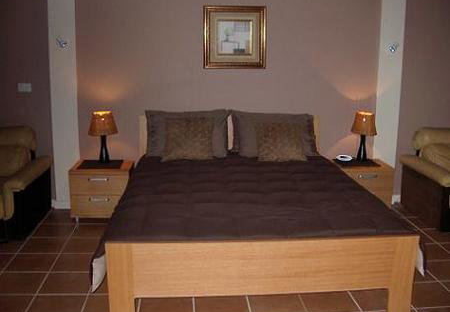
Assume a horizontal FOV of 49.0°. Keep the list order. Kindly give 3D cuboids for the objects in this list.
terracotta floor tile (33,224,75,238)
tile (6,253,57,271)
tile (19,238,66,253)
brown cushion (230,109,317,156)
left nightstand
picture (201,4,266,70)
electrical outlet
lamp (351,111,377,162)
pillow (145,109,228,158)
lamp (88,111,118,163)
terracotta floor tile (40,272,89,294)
[{"bbox_3d":[-1.415,0.629,4.126,0.325,0.010,0.325,0,12,-5],"label":"terracotta floor tile"},{"bbox_3d":[-1.332,0.740,3.421,0.320,0.010,0.320,0,12,-5],"label":"tile"},{"bbox_3d":[-1.365,0.678,3.738,0.320,0.010,0.320,0,12,-5],"label":"tile"},{"bbox_3d":[0.449,-0.185,4.440,0.720,0.450,0.170,0,-5,-5],"label":"brown cushion"},{"bbox_3d":[-1.084,0.319,4.446,0.515,0.487,0.450,0,12,-5],"label":"left nightstand"},{"bbox_3d":[0.093,-1.059,4.417,0.572,0.572,0.035,0,12,-5],"label":"picture"},{"bbox_3d":[-1.833,-0.624,4.532,0.120,0.080,0.012,0,12,-5],"label":"electrical outlet"},{"bbox_3d":[1.286,-0.181,4.579,0.250,0.470,0.250,0,12,-5],"label":"lamp"},{"bbox_3d":[-0.331,-0.190,4.380,0.720,0.450,0.170,0,-5,-5],"label":"pillow"},{"bbox_3d":[-1.097,-0.171,4.487,0.262,0.463,0.262,0,12,-5],"label":"lamp"},{"bbox_3d":[-0.996,0.807,3.131,0.320,0.010,0.320,0,12,-5],"label":"terracotta floor tile"}]

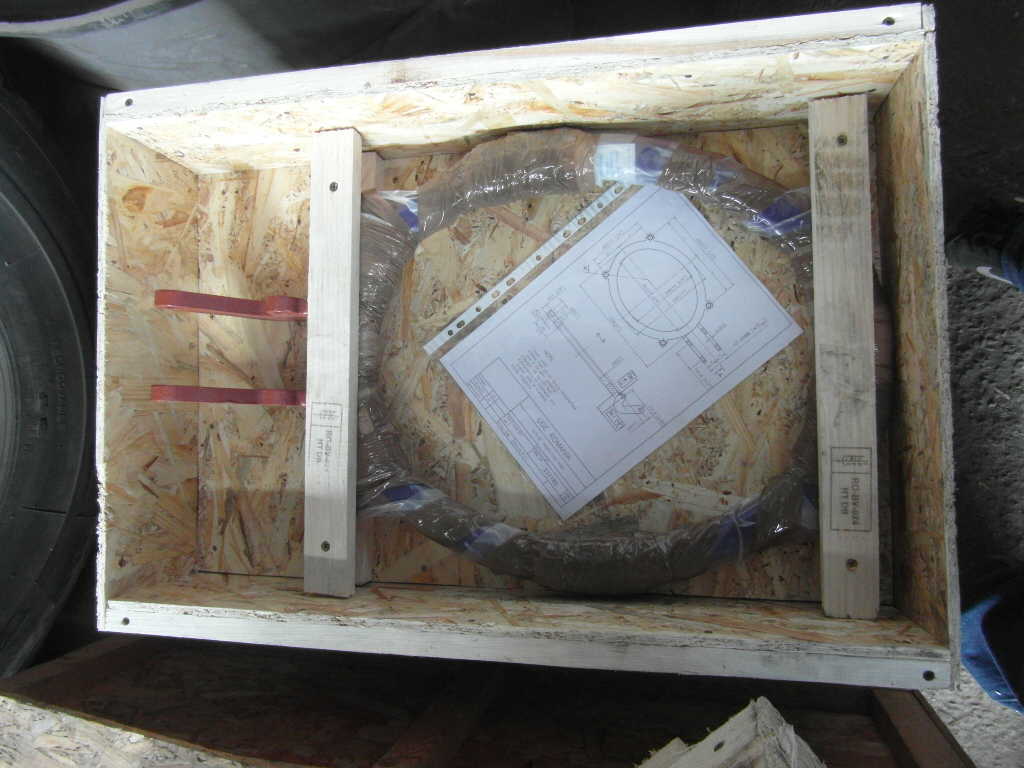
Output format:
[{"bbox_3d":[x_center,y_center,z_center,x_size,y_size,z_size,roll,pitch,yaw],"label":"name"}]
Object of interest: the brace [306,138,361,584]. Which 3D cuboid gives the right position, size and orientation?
[{"bbox_3d":[-0.176,-0.024,0.702,0.045,0.021,0.454,-1,87,12],"label":"brace"}]

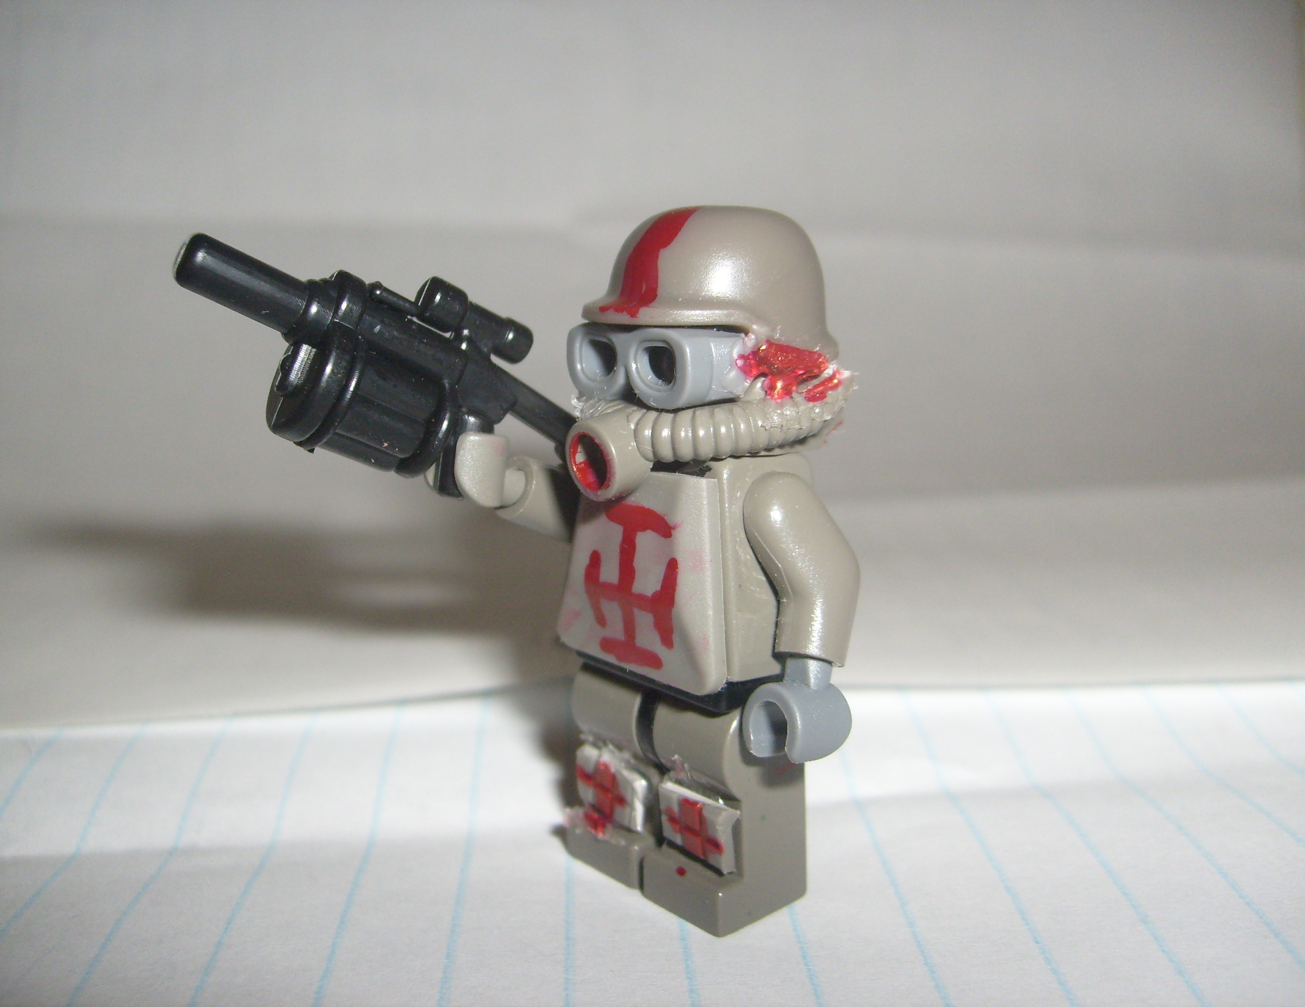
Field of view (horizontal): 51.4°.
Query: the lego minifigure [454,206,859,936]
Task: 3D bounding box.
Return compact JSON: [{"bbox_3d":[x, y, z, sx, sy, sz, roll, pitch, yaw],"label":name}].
[{"bbox_3d":[0.000,0.004,0.086,0.022,0.044,0.024,-9,15,-40],"label":"lego minifigure"}]

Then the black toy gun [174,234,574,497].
[{"bbox_3d":[-0.014,-0.007,0.083,0.032,0.013,0.006,23,-6,-41],"label":"black toy gun"}]

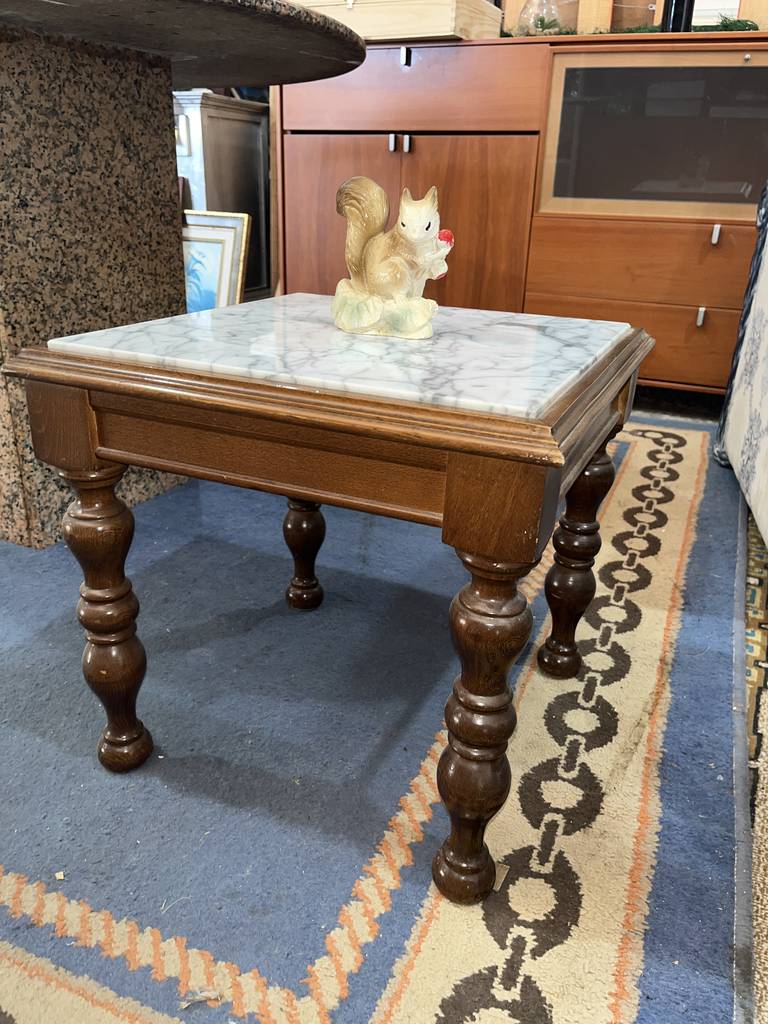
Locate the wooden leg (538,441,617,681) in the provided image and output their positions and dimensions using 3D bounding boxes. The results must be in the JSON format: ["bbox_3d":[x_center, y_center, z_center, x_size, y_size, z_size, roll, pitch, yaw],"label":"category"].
[{"bbox_3d":[0.221,0.049,0.889,0.059,0.335,0.059,12,25,22],"label":"wooden leg"}]

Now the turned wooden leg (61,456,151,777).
[{"bbox_3d":[-0.254,0.104,0.715,0.059,0.335,0.059,12,25,22],"label":"turned wooden leg"}]

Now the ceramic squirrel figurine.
[{"bbox_3d":[0.012,-0.229,0.694,0.106,0.130,0.060,14,25,25],"label":"ceramic squirrel figurine"}]

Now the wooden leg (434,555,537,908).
[{"bbox_3d":[0.072,0.172,0.584,0.059,0.335,0.059,12,25,22],"label":"wooden leg"}]

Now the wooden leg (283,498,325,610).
[{"bbox_3d":[-0.105,-0.019,1.020,0.059,0.335,0.059,12,25,22],"label":"wooden leg"}]

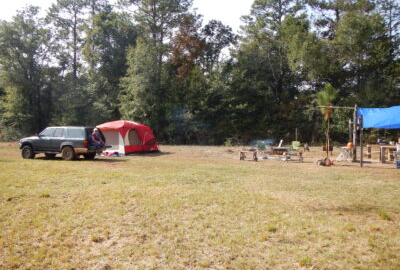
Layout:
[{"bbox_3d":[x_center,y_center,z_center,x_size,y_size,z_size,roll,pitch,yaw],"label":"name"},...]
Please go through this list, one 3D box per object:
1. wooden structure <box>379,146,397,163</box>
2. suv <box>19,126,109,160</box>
[{"bbox_3d":[8.808,0.912,15.121,0.720,0.770,0.620,0,1,23],"label":"wooden structure"},{"bbox_3d":[-7.050,0.410,16.962,4.700,1.700,1.740,0,1,18],"label":"suv"}]

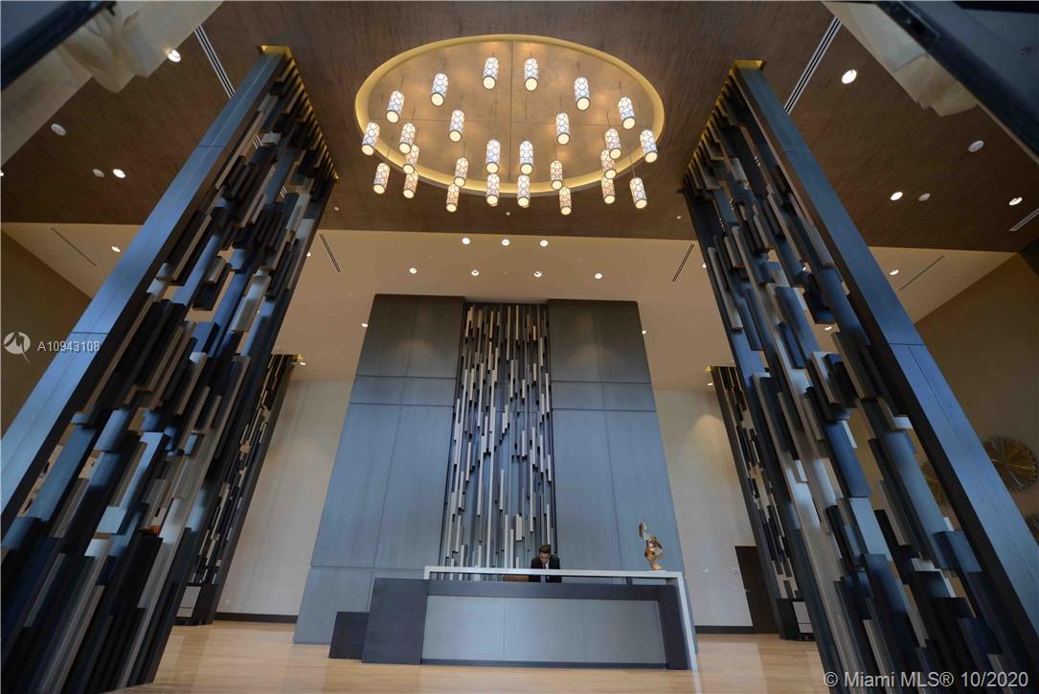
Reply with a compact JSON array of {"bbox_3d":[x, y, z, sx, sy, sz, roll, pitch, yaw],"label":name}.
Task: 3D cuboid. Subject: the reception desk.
[{"bbox_3d":[0.097,3.773,5.725,4.270,1.080,0.900,1,-31,0],"label":"reception desk"}]

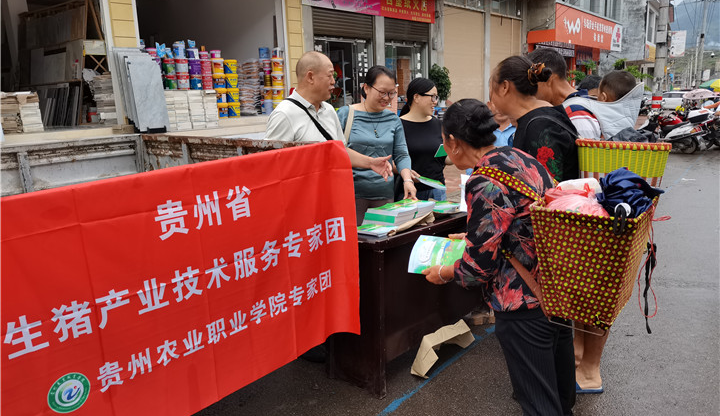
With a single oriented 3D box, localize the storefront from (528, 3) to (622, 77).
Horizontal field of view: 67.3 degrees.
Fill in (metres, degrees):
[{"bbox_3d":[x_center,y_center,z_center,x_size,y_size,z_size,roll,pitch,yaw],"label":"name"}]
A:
[{"bbox_3d":[9.598,-6.556,24.404,1.800,4.035,9.760,7,15,38],"label":"storefront"}]

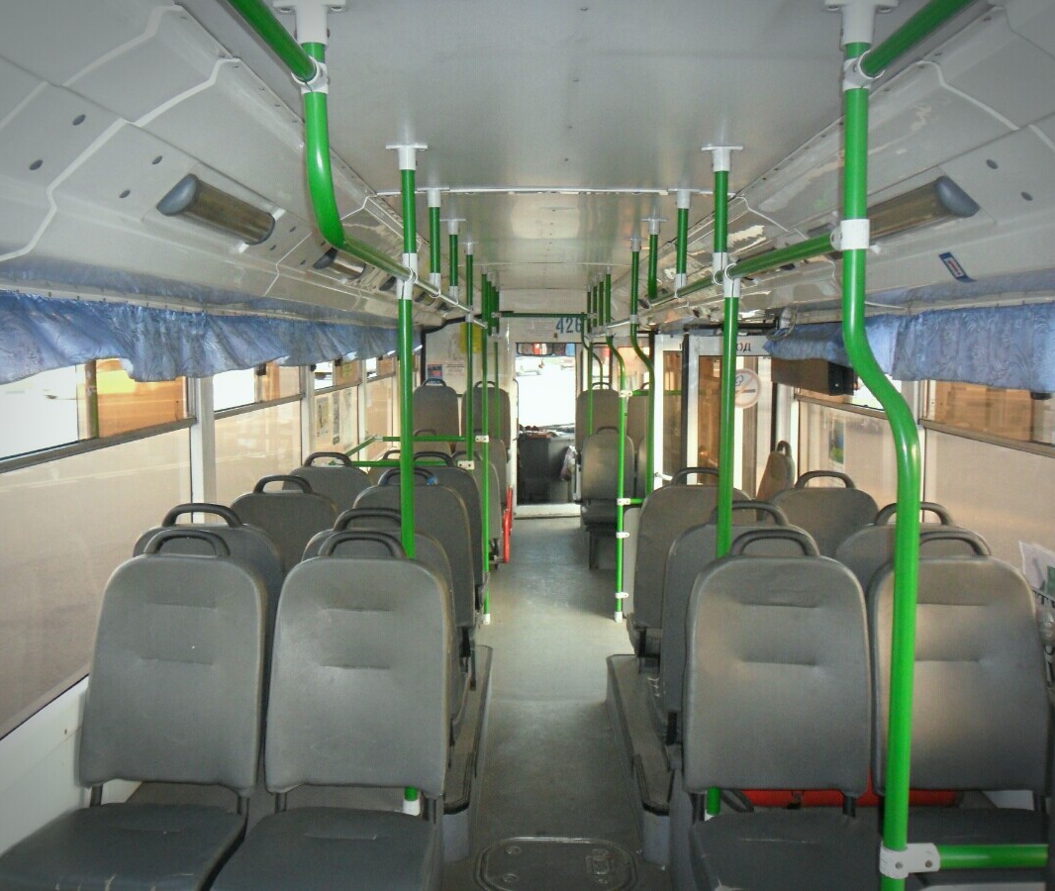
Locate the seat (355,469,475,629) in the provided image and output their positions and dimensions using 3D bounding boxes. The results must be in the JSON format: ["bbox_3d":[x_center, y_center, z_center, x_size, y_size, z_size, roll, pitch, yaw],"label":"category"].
[{"bbox_3d":[-0.412,0.449,3.510,0.440,0.790,0.540,0,6,0],"label":"seat"}]

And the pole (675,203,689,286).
[{"bbox_3d":[0.481,-0.624,2.887,0.042,0.261,0.042,0,6,0],"label":"pole"}]

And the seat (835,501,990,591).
[{"bbox_3d":[1.046,0.521,2.785,0.440,0.790,0.540,0,6,0],"label":"seat"}]

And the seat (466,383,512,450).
[{"bbox_3d":[-0.361,-0.197,8.469,0.440,0.790,0.540,0,6,0],"label":"seat"}]

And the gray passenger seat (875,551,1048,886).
[{"bbox_3d":[1.038,0.620,2.061,0.440,0.790,0.540,0,6,0],"label":"gray passenger seat"}]

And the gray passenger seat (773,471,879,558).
[{"bbox_3d":[1.044,0.516,3.560,0.440,0.920,0.560,0,6,0],"label":"gray passenger seat"}]

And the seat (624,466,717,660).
[{"bbox_3d":[0.583,0.441,3.473,0.440,0.790,0.540,0,6,0],"label":"seat"}]

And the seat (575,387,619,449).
[{"bbox_3d":[0.629,-0.166,8.265,0.440,0.790,0.540,0,6,0],"label":"seat"}]

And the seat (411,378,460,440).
[{"bbox_3d":[-0.814,-0.094,8.377,0.440,1.030,0.550,0,6,0],"label":"seat"}]

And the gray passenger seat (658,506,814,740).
[{"bbox_3d":[0.601,0.598,2.808,0.440,0.920,0.560,0,6,0],"label":"gray passenger seat"}]

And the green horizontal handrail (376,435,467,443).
[{"bbox_3d":[-0.620,-0.041,5.826,0.650,0.036,0.036,0,6,0],"label":"green horizontal handrail"}]

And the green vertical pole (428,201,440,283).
[{"bbox_3d":[-0.291,-0.634,2.900,0.036,0.285,0.036,0,6,0],"label":"green vertical pole"}]

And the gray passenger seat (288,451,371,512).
[{"bbox_3d":[-0.833,0.442,4.161,0.440,0.920,0.560,0,6,0],"label":"gray passenger seat"}]

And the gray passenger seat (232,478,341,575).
[{"bbox_3d":[-0.840,0.471,3.474,0.440,0.790,0.540,0,6,0],"label":"gray passenger seat"}]

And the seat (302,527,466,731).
[{"bbox_3d":[-0.405,0.598,2.766,0.440,0.920,0.560,0,6,0],"label":"seat"}]

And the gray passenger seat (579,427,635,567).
[{"bbox_3d":[0.644,0.417,7.446,0.440,1.100,0.560,0,6,0],"label":"gray passenger seat"}]

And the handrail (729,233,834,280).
[{"bbox_3d":[0.478,-0.363,1.829,0.038,0.038,0.880,0,6,0],"label":"handrail"}]

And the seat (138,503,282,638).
[{"bbox_3d":[-0.844,0.598,2.749,0.440,0.920,0.560,0,6,0],"label":"seat"}]

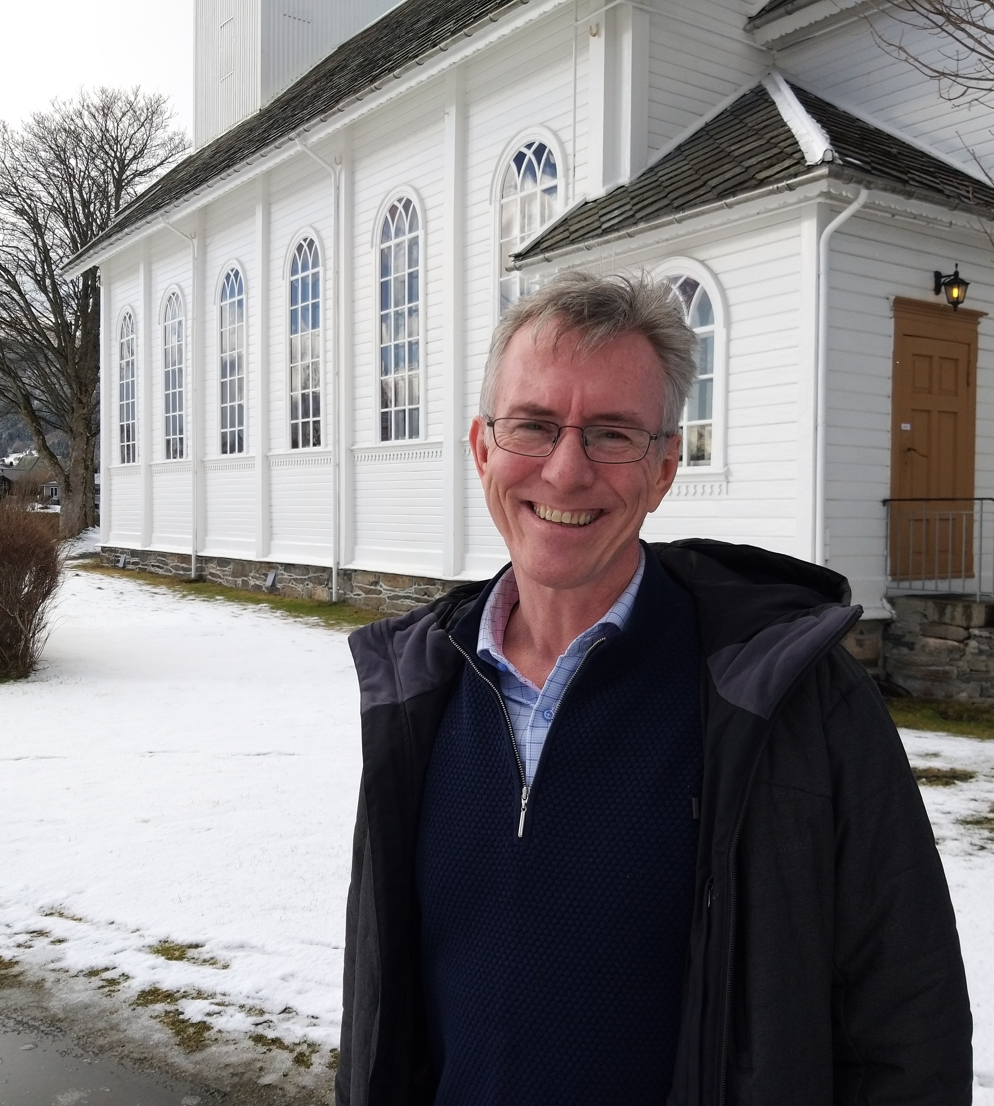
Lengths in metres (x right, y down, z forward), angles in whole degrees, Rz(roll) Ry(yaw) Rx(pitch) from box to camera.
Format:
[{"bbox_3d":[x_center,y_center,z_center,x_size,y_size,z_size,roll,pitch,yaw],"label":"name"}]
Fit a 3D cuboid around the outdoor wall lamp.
[{"bbox_3d":[4.117,-2.398,10.415,0.200,0.420,0.300,-1,2,-36],"label":"outdoor wall lamp"}]

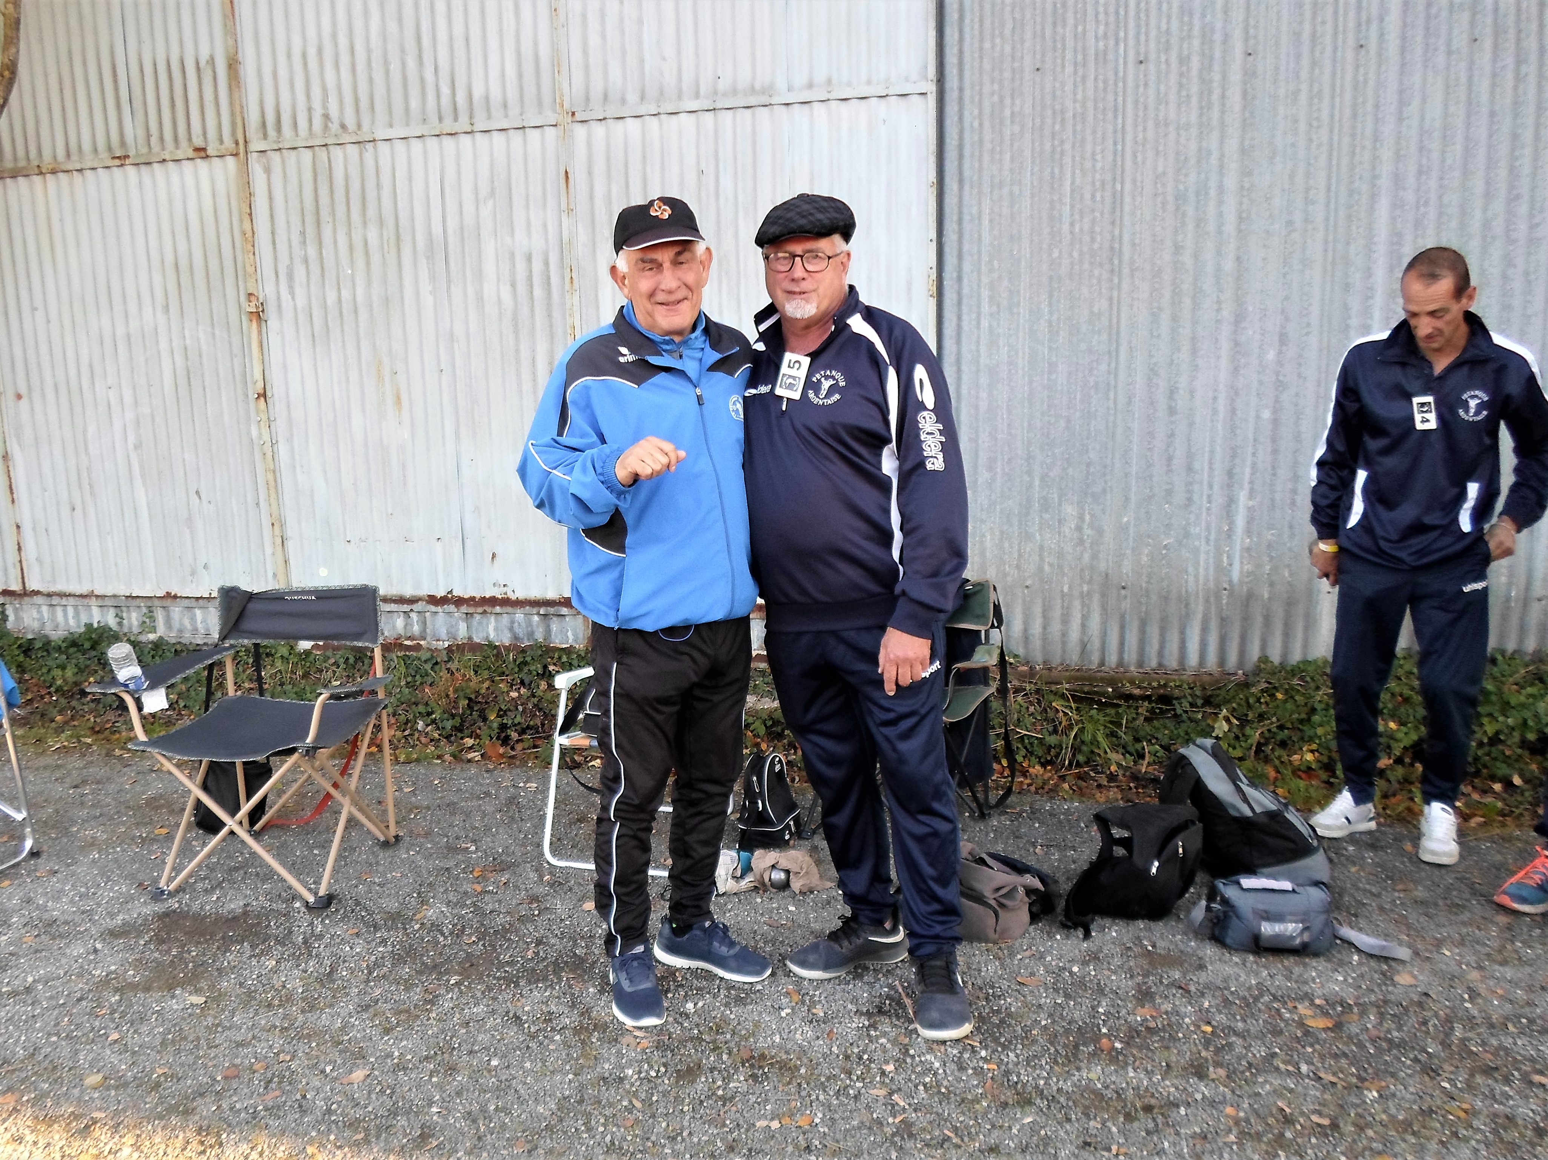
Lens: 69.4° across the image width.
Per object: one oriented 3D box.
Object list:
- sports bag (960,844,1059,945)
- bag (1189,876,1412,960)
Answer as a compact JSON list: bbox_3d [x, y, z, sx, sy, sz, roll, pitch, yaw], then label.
[{"bbox_3d":[0.599,0.790,2.894,0.340,0.200,0.240,1,10,12],"label":"sports bag"},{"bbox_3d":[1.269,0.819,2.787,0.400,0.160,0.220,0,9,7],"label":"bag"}]

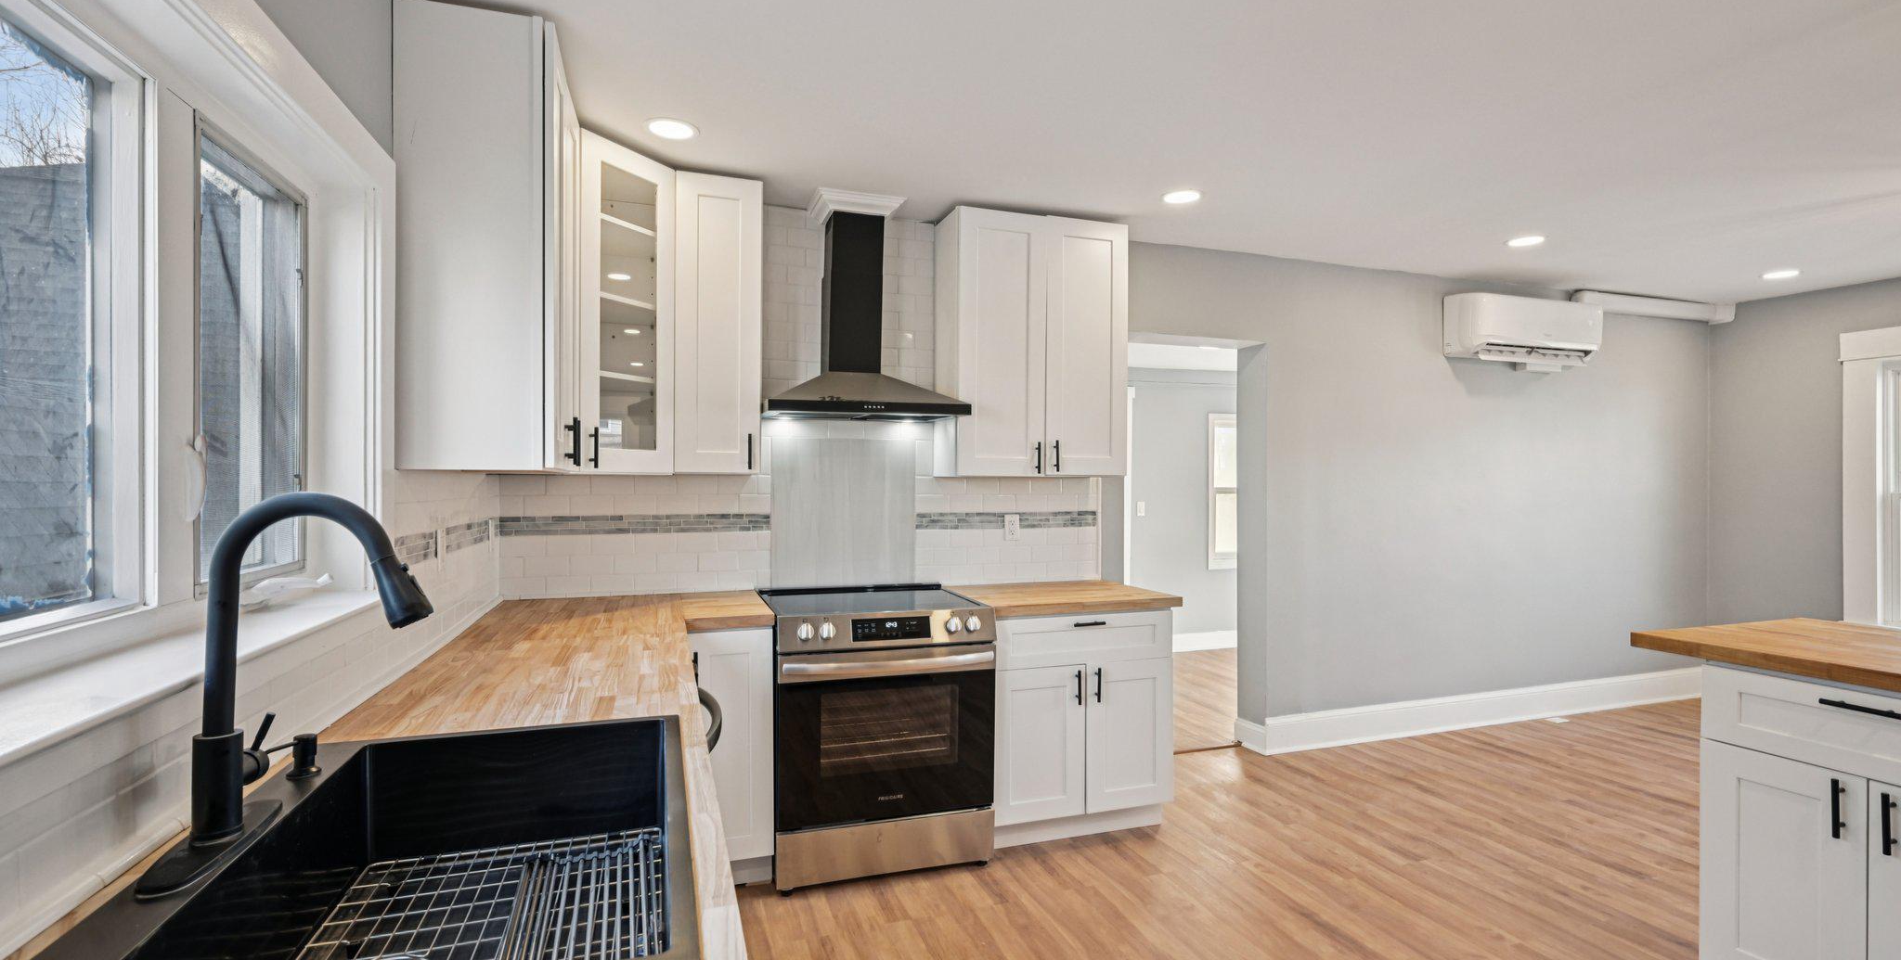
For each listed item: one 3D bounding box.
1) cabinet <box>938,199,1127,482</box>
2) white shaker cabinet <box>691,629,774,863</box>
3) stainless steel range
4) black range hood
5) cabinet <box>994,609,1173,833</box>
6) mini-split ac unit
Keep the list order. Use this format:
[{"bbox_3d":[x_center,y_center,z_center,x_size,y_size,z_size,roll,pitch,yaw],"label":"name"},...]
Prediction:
[{"bbox_3d":[0.345,-0.556,3.624,0.762,1.071,0.315,0,0,-19],"label":"cabinet"},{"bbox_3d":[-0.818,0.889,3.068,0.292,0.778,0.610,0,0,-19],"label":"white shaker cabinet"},{"bbox_3d":[-0.299,0.910,3.190,0.767,0.915,0.680,0,0,-19],"label":"stainless steel range"},{"bbox_3d":[-0.355,-0.657,3.293,0.752,0.850,0.495,0,0,-19],"label":"black range hood"},{"bbox_3d":[0.406,0.898,3.460,0.746,0.800,0.649,0,0,-19],"label":"cabinet"},{"bbox_3d":[3.157,-0.827,4.643,0.930,0.334,0.209,0,0,-19],"label":"mini-split ac unit"}]

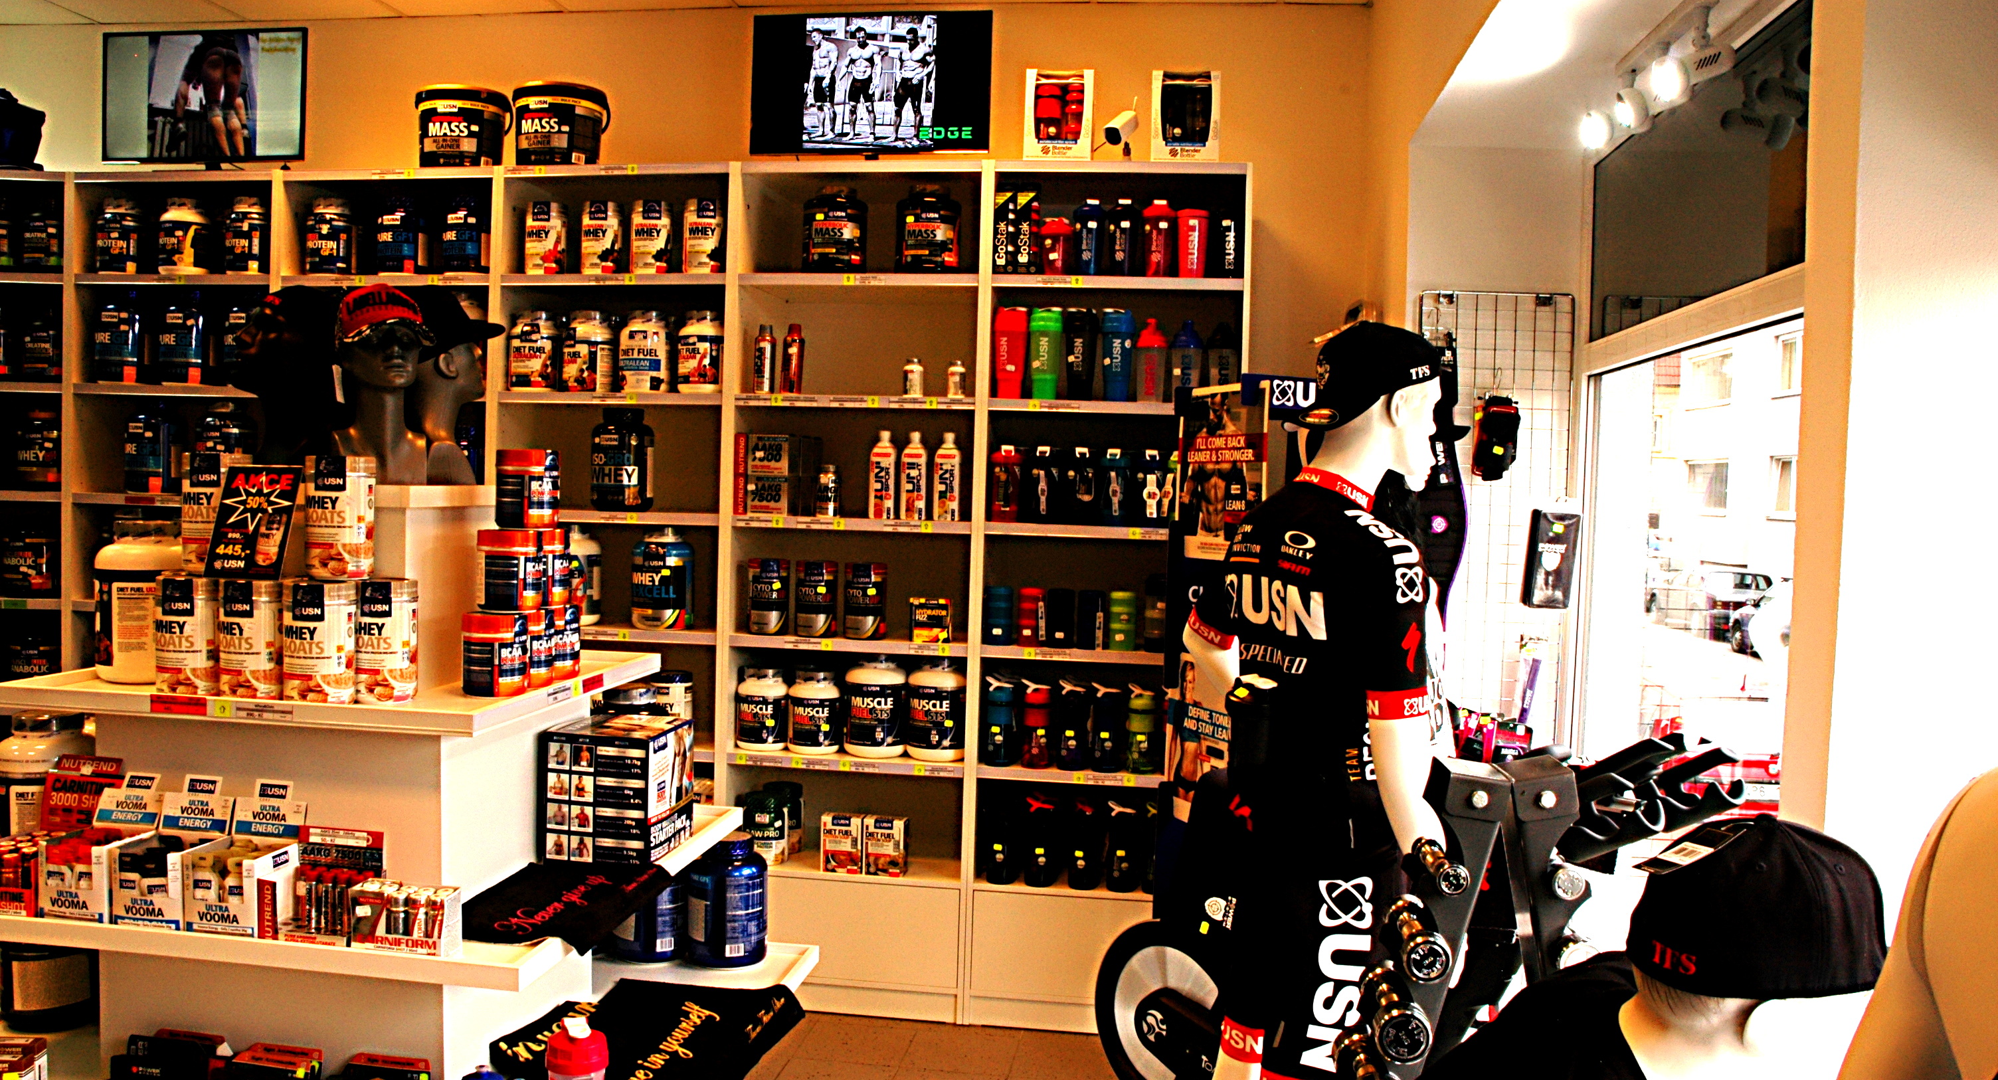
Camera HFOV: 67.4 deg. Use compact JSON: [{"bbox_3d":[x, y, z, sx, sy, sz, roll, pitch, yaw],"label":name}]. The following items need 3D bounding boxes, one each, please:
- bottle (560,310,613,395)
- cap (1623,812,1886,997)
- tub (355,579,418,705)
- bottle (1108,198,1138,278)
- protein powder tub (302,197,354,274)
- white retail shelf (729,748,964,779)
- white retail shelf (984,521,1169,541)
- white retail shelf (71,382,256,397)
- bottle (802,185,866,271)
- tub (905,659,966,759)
[{"bbox_3d":[-1.272,-0.579,4.614,0.156,0.265,0.156,3,2,28],"label":"bottle"},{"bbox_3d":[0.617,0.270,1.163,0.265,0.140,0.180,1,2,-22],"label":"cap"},{"bbox_3d":[-1.146,0.190,2.793,0.125,0.223,0.125,1,3,-7],"label":"tub"},{"bbox_3d":[0.362,-0.886,4.394,0.092,0.224,0.092,2,2,8],"label":"bottle"},{"bbox_3d":[-2.127,-0.960,4.750,0.143,0.259,0.143,2,2,-3],"label":"protein powder tub"},{"bbox_3d":[-0.438,0.672,4.671,0.724,0.036,0.346,2,2,8],"label":"white retail shelf"},{"bbox_3d":[0.347,-0.028,4.688,0.765,0.037,0.262,2,3,7],"label":"white retail shelf"},{"bbox_3d":[-2.611,-0.476,4.873,0.721,0.031,0.310,2,2,8],"label":"white retail shelf"},{"bbox_3d":[-0.519,-0.976,4.755,0.197,0.272,0.197,1,3,-6],"label":"bottle"},{"bbox_3d":[-0.187,0.509,4.490,0.182,0.283,0.182,2,2,0],"label":"tub"}]

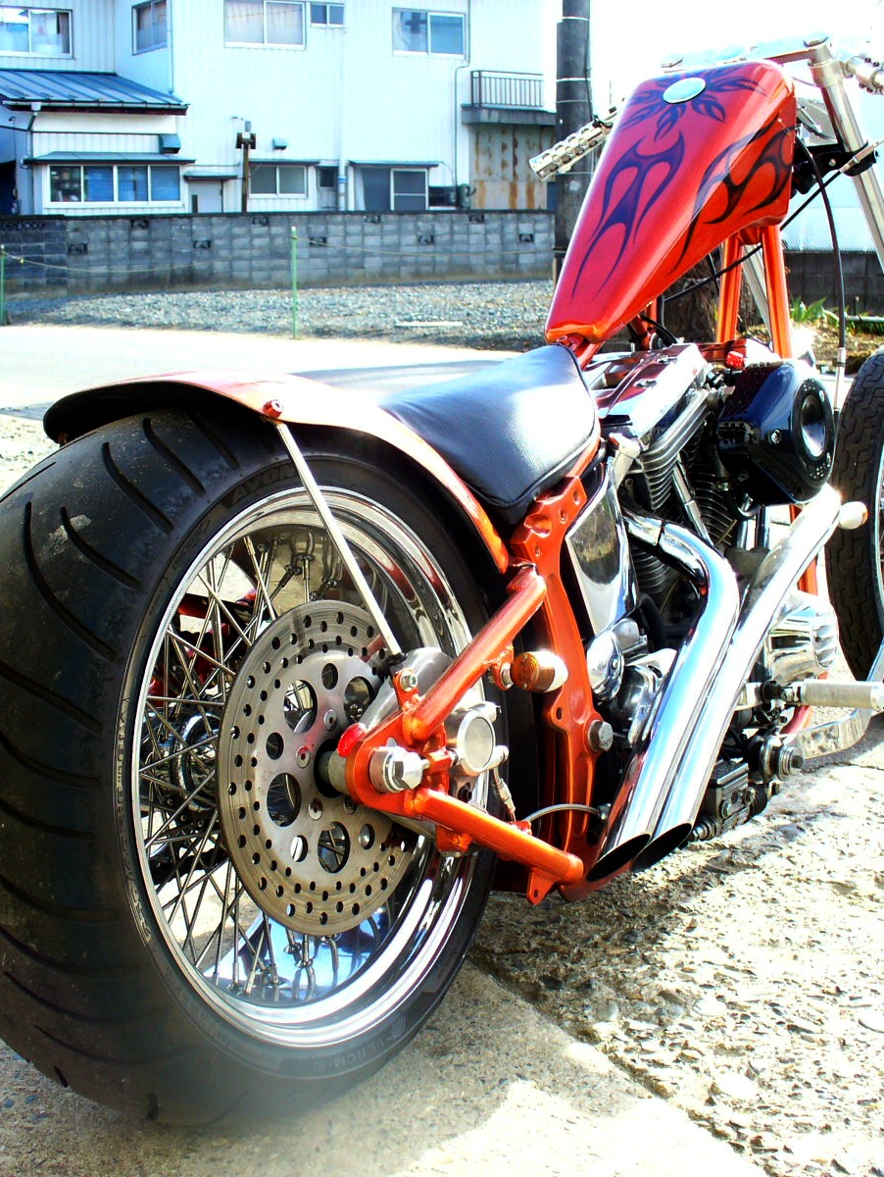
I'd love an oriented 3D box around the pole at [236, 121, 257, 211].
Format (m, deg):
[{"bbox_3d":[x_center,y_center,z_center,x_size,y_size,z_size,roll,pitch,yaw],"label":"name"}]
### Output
[{"bbox_3d":[-4.022,-7.880,34.500,0.360,3.300,0.280,0,10,0],"label":"pole"}]

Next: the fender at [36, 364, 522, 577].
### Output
[{"bbox_3d":[-0.135,-0.097,1.628,0.250,0.250,0.415,-3,7,36],"label":"fender"}]

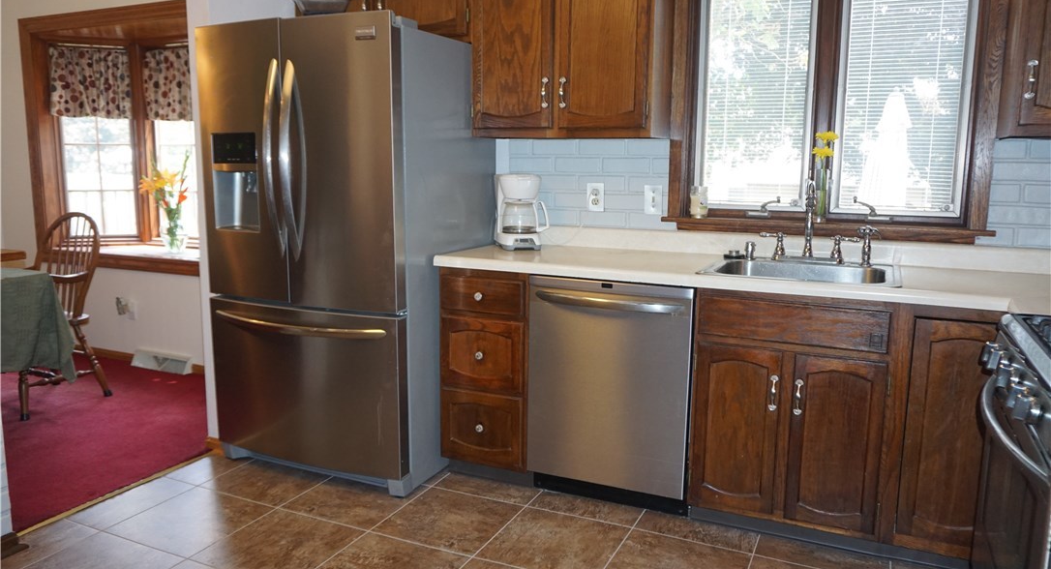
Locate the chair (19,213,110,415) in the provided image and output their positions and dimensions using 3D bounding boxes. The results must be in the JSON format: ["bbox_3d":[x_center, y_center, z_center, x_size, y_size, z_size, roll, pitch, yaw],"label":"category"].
[{"bbox_3d":[-2.600,0.129,3.890,0.570,1.000,0.570,4,9,24],"label":"chair"}]

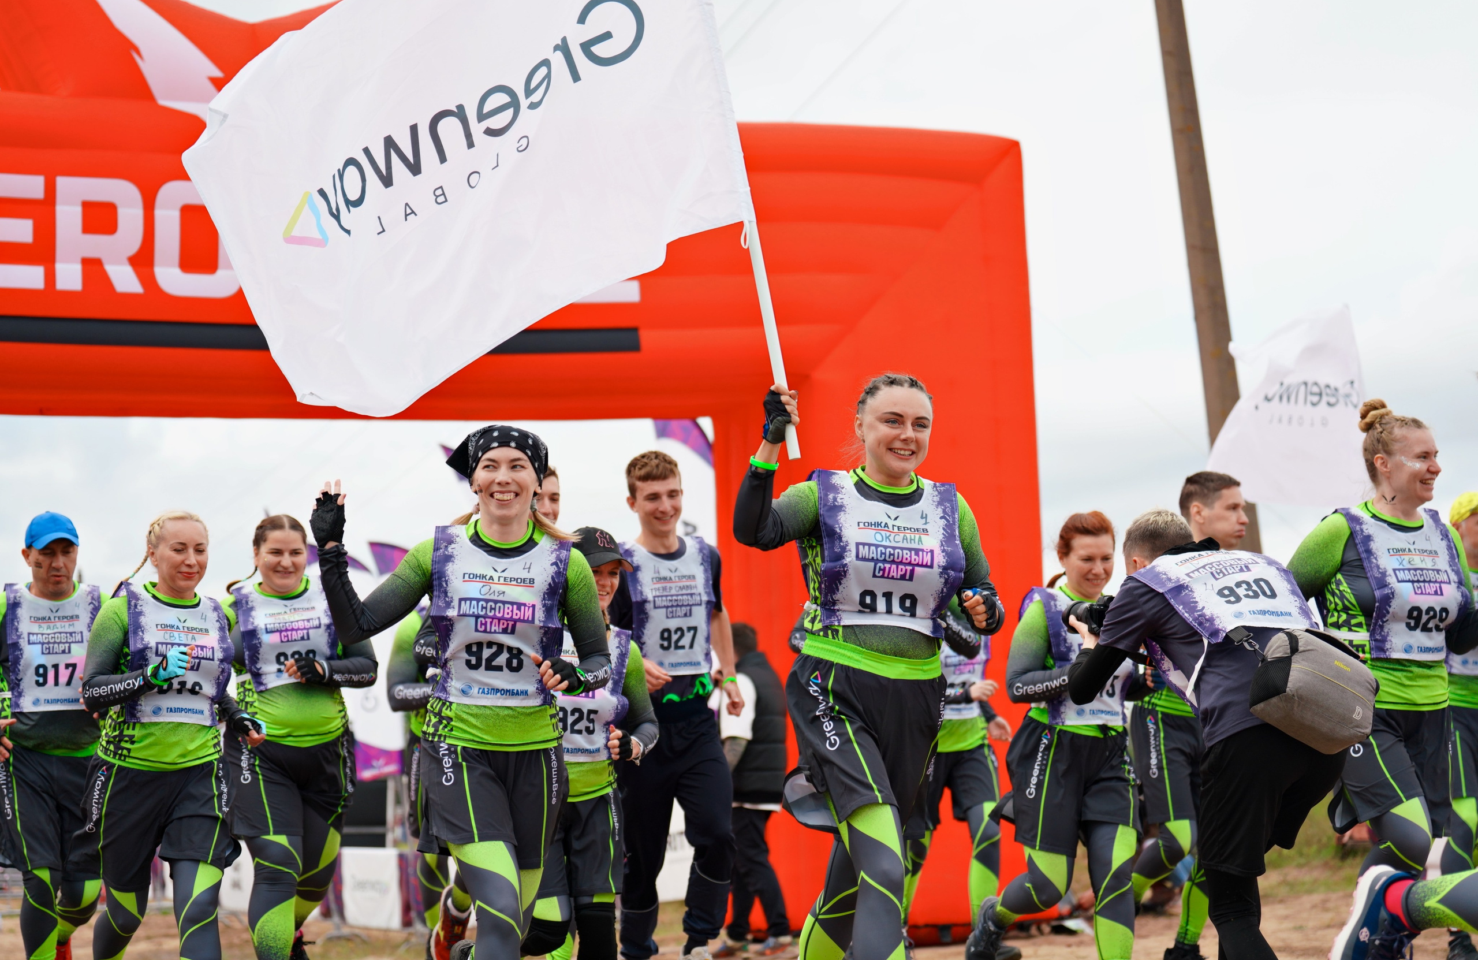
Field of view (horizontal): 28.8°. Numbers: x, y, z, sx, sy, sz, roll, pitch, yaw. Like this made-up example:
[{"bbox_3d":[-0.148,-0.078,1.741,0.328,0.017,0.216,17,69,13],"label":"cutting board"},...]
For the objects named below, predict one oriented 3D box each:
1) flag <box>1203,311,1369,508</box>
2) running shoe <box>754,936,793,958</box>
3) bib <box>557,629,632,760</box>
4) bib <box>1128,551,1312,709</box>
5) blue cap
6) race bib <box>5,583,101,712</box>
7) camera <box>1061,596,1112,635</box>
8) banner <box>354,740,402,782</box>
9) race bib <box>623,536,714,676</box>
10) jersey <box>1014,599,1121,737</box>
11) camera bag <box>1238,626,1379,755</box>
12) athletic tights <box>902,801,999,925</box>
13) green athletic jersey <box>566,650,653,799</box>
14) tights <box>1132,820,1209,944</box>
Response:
[{"bbox_3d":[2.584,-0.344,13.500,0.900,0.950,0.320,-6,-10,39],"label":"flag"},{"bbox_3d":[0.180,2.421,14.900,0.280,0.120,0.105,-10,-6,-6],"label":"running shoe"},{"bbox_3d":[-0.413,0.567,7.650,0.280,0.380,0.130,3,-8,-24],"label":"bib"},{"bbox_3d":[1.174,0.369,6.995,0.350,0.220,0.430,-5,32,-19],"label":"bib"},{"bbox_3d":[-2.102,0.152,8.800,0.170,0.135,0.250,4,12,-32],"label":"blue cap"},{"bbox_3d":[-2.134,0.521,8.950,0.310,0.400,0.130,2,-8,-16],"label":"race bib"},{"bbox_3d":[0.875,0.328,6.950,0.160,0.115,0.140,-6,-10,36],"label":"camera"},{"bbox_3d":[-3.760,2.935,30.000,0.520,0.450,0.060,0,-8,-7],"label":"banner"},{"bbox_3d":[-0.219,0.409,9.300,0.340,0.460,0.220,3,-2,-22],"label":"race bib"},{"bbox_3d":[1.000,0.548,8.600,0.420,0.470,0.290,1,-8,-15],"label":"jersey"},{"bbox_3d":[1.326,0.485,6.650,0.260,0.190,0.140,29,-38,-34],"label":"camera bag"},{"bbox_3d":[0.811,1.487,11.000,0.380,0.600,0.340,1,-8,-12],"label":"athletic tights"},{"bbox_3d":[-0.462,0.675,8.250,0.480,0.530,0.320,4,1,-27],"label":"green athletic jersey"},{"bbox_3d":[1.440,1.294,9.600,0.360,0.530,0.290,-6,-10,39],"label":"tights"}]

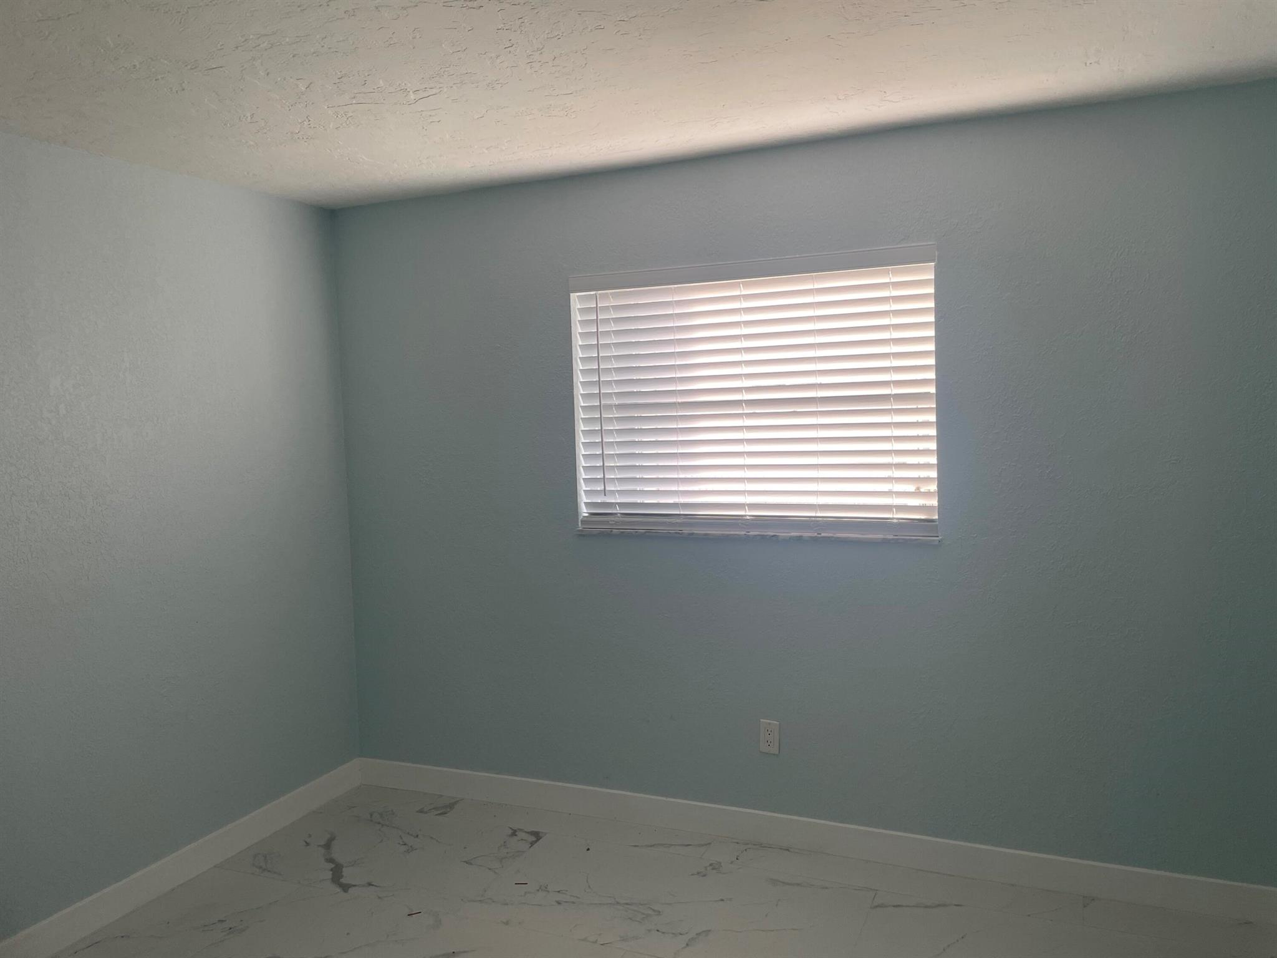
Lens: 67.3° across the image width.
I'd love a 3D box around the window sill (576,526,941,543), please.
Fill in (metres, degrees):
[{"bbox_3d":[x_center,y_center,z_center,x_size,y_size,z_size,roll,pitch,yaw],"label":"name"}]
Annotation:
[{"bbox_3d":[0.389,0.195,3.375,1.305,0.022,0.090,0,4,23],"label":"window sill"}]

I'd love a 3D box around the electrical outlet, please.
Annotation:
[{"bbox_3d":[0.460,0.906,3.361,0.070,0.115,0.008,0,4,23],"label":"electrical outlet"}]

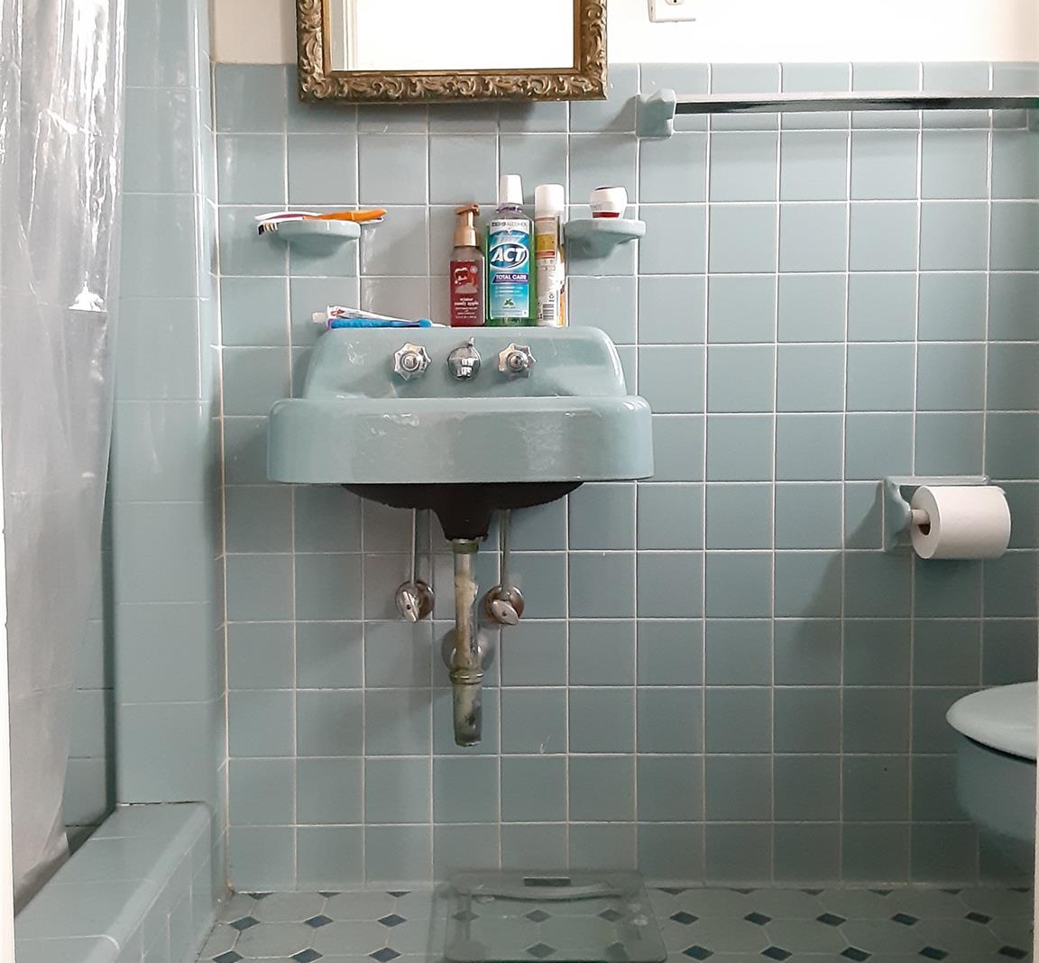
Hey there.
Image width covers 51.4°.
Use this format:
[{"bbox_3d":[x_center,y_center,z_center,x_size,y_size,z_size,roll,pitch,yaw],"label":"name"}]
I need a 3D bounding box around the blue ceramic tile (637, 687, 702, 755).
[{"bbox_3d":[0.244,0.387,1.750,0.108,0.108,0.009,0,3,0],"label":"blue ceramic tile"}]

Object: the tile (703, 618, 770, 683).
[{"bbox_3d":[0.353,0.277,1.743,0.108,0.108,0.009,0,3,0],"label":"tile"}]

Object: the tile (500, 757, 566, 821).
[{"bbox_3d":[0.024,0.498,1.747,0.108,0.108,0.010,0,3,0],"label":"tile"}]

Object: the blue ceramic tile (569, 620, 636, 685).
[{"bbox_3d":[0.133,0.275,1.740,0.108,0.108,0.009,0,3,0],"label":"blue ceramic tile"}]

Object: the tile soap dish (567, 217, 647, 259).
[{"bbox_3d":[0.131,-0.371,1.652,0.124,0.044,0.075,0,3,0],"label":"tile soap dish"}]

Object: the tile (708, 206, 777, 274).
[{"bbox_3d":[0.347,-0.381,1.693,0.107,0.107,0.010,0,3,0],"label":"tile"}]

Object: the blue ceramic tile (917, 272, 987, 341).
[{"bbox_3d":[0.678,-0.274,1.694,0.108,0.108,0.009,0,3,1],"label":"blue ceramic tile"}]

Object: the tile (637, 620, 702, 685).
[{"bbox_3d":[0.243,0.276,1.736,0.108,0.108,0.010,0,3,0],"label":"tile"}]

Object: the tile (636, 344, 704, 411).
[{"bbox_3d":[0.241,-0.162,1.713,0.108,0.108,0.010,0,3,0],"label":"tile"}]

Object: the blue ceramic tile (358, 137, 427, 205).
[{"bbox_3d":[-0.199,-0.488,1.699,0.108,0.108,0.010,0,3,0],"label":"blue ceramic tile"}]

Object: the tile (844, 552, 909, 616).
[{"bbox_3d":[0.569,0.165,1.723,0.107,0.107,0.010,0,3,0],"label":"tile"}]

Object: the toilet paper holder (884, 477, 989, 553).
[{"bbox_3d":[0.664,0.056,1.677,0.166,0.121,0.085,0,3,0],"label":"toilet paper holder"}]

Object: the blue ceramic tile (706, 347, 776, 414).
[{"bbox_3d":[0.348,-0.162,1.706,0.107,0.107,0.010,0,3,0],"label":"blue ceramic tile"}]

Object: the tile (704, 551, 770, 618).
[{"bbox_3d":[0.347,0.164,1.723,0.108,0.108,0.009,0,3,0],"label":"tile"}]

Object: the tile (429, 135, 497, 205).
[{"bbox_3d":[-0.088,-0.486,1.690,0.108,0.108,0.009,0,3,1],"label":"tile"}]

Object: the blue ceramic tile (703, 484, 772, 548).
[{"bbox_3d":[0.349,0.057,1.718,0.107,0.107,0.010,0,3,0],"label":"blue ceramic tile"}]

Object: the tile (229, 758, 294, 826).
[{"bbox_3d":[-0.418,0.503,1.756,0.108,0.108,0.009,0,3,0],"label":"tile"}]

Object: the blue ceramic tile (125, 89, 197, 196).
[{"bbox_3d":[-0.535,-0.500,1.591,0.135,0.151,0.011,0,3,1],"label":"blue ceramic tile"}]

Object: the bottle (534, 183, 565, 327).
[{"bbox_3d":[0.048,-0.345,1.664,0.046,0.221,0.046,0,3,0],"label":"bottle"}]

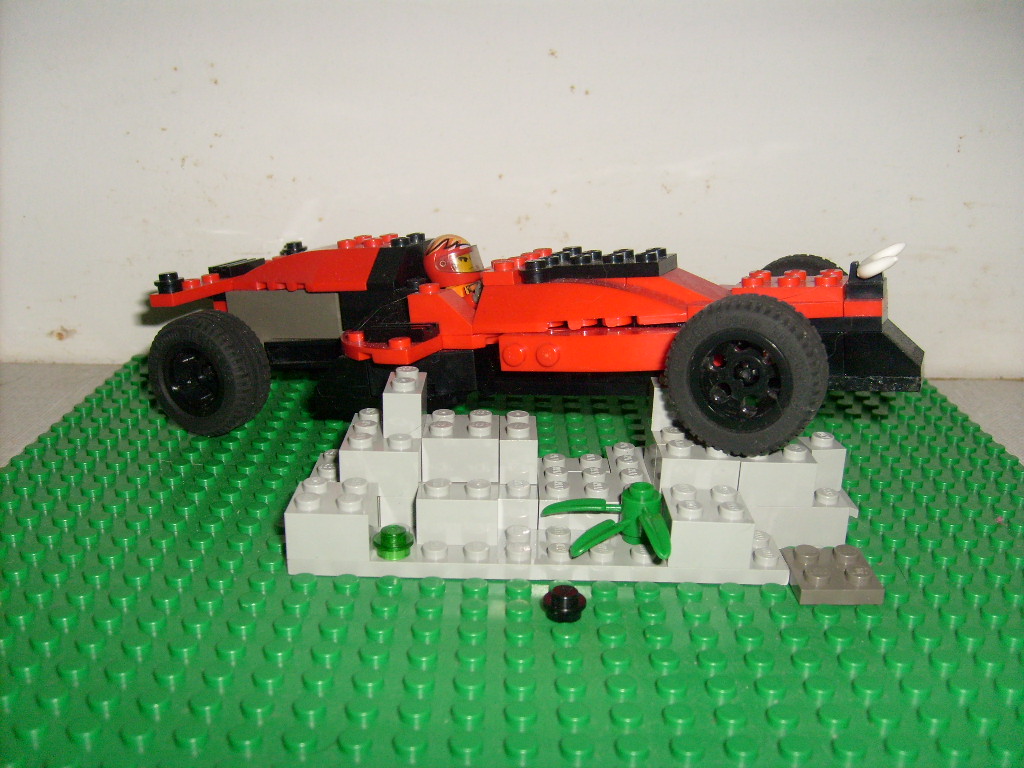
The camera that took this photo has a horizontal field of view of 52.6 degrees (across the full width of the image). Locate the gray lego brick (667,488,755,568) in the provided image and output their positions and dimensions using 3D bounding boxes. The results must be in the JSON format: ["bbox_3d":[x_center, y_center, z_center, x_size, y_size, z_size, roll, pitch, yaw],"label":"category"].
[{"bbox_3d":[0.037,0.027,0.201,0.016,0.011,0.016,2,18,-1],"label":"gray lego brick"}]

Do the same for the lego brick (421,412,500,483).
[{"bbox_3d":[-0.010,0.013,0.221,0.016,0.011,0.016,2,18,-1],"label":"lego brick"}]

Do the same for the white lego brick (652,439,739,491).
[{"bbox_3d":[0.038,0.018,0.210,0.016,0.011,0.008,2,18,-1],"label":"white lego brick"}]

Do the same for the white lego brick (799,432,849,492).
[{"bbox_3d":[0.066,0.016,0.222,0.008,0.011,0.008,1,17,-1],"label":"white lego brick"}]

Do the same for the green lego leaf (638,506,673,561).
[{"bbox_3d":[0.027,0.028,0.194,0.004,0.004,0.014,0,26,-7],"label":"green lego leaf"}]

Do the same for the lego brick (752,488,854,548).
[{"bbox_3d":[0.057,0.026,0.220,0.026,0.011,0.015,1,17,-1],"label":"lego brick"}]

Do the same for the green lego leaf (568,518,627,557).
[{"bbox_3d":[0.016,0.030,0.200,0.015,0.004,0.004,-15,24,-42],"label":"green lego leaf"}]

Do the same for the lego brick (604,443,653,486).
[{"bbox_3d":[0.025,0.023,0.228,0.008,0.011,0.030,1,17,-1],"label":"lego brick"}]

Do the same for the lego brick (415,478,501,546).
[{"bbox_3d":[-0.011,0.025,0.204,0.016,0.011,0.008,2,18,-1],"label":"lego brick"}]

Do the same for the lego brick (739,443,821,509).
[{"bbox_3d":[0.054,0.018,0.214,0.016,0.011,0.008,1,17,-1],"label":"lego brick"}]

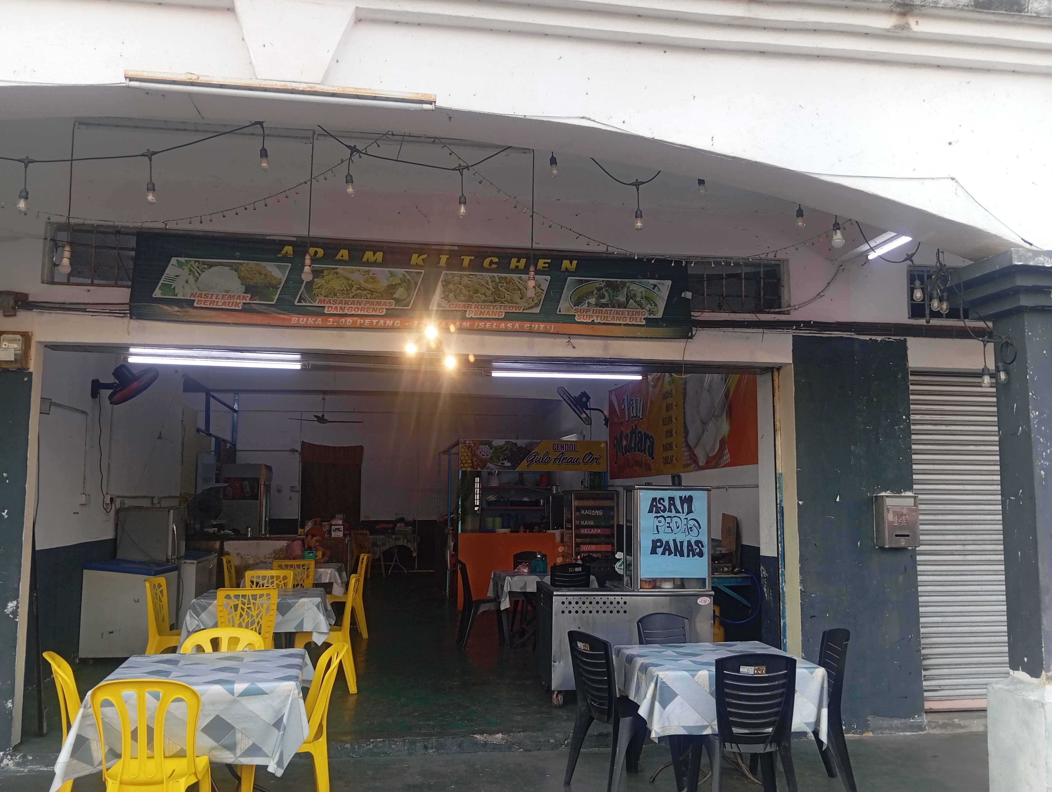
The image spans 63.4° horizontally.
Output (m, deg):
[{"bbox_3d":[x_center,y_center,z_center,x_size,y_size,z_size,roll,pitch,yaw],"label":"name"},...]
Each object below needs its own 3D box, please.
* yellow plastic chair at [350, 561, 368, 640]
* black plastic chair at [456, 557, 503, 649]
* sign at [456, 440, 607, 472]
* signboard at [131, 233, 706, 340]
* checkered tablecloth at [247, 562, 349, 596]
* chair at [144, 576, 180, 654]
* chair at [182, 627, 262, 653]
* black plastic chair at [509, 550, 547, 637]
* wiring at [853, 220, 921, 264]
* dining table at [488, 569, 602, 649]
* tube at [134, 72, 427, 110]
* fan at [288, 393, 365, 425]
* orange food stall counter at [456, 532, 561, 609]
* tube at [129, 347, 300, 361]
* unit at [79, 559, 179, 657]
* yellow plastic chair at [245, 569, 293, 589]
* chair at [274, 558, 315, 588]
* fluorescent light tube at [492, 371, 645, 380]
[{"bbox_3d":[-1.990,2.137,9.100,0.540,0.900,0.460,2,-6,-21],"label":"yellow plastic chair"},{"bbox_3d":[-0.438,2.077,8.558,0.520,0.860,0.450,1,-6,-8],"label":"black plastic chair"},{"bbox_3d":[0.105,0.798,11.337,1.992,0.404,0.040,1,-6,-8],"label":"sign"},{"bbox_3d":[-0.683,-0.731,5.752,3.734,0.576,0.050,1,-6,-8],"label":"signboard"},{"bbox_3d":[-2.416,1.935,8.919,1.020,0.300,0.880,1,-6,-8],"label":"checkered tablecloth"},{"bbox_3d":[-2.680,1.890,6.760,0.540,0.900,0.460,1,-6,-5],"label":"chair"},{"bbox_3d":[-1.793,1.790,4.868,0.480,0.830,0.520,1,-6,-8],"label":"chair"},{"bbox_3d":[0.090,2.201,9.520,0.460,0.870,0.540,1,-6,-10],"label":"black plastic chair"},{"bbox_3d":[1.789,-0.761,4.220,0.340,0.220,0.060,1,-6,-10],"label":"wiring"},{"bbox_3d":[0.180,2.191,8.800,0.920,0.740,0.740,1,-6,-10],"label":"dining table"},{"bbox_3d":[-0.982,-1.250,3.480,1.230,0.060,0.050,1,-6,-10],"label":"tube"},{"bbox_3d":[-3.366,0.219,14.219,1.380,0.509,1.380,1,-6,-8],"label":"fan"},{"bbox_3d":[-0.280,2.336,11.430,1.300,1.000,0.600,1,-6,-10],"label":"orange food stall counter"},{"bbox_3d":[-2.123,-0.278,5.815,1.150,0.045,0.045,1,-6,-8],"label":"tube"},{"bbox_3d":[-3.729,1.999,8.066,0.640,0.860,0.800,1,-6,-5],"label":"unit"},{"bbox_3d":[-2.154,1.892,6.980,0.440,0.860,0.500,1,-6,-8],"label":"yellow plastic chair"},{"bbox_3d":[-2.300,2.076,8.520,0.460,0.900,0.540,1,-6,-10],"label":"chair"},{"bbox_3d":[0.310,-0.150,6.420,1.170,0.040,0.040,1,-6,-10],"label":"fluorescent light tube"}]

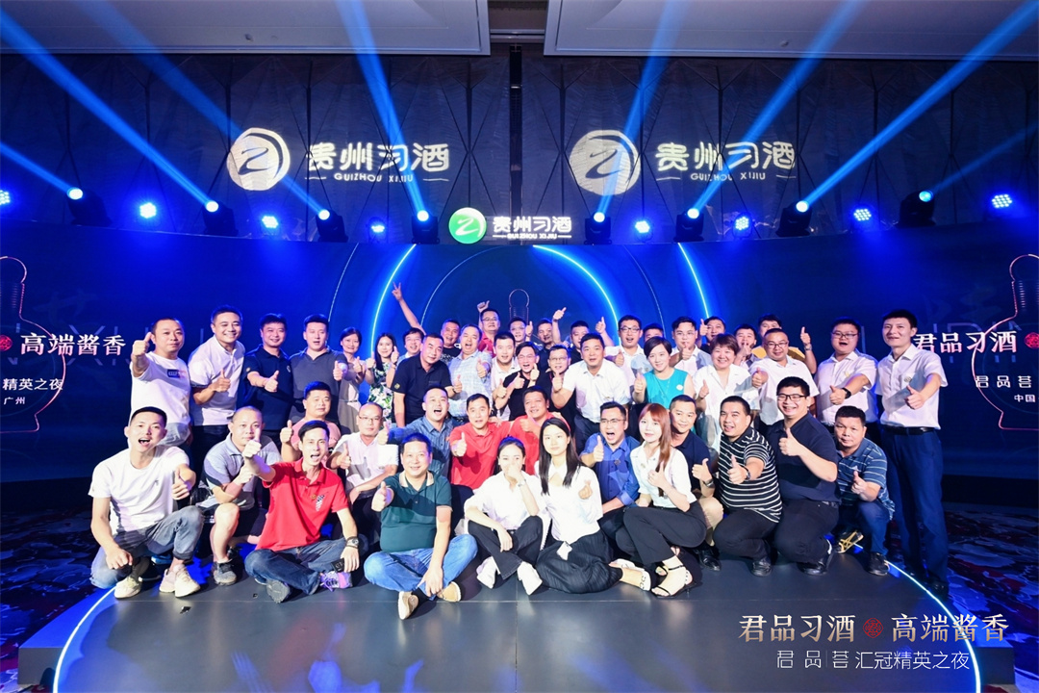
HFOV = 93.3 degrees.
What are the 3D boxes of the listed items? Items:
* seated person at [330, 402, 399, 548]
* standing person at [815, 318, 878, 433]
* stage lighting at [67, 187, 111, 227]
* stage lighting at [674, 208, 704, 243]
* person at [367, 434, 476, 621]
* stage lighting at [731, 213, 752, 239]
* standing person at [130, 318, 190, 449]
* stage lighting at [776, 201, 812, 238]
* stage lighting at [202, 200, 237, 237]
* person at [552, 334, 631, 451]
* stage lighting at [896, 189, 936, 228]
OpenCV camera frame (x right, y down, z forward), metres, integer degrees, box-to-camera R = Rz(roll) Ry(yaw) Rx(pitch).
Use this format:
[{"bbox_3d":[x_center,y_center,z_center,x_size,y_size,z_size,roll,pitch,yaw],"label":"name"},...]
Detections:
[{"bbox_3d":[-1.072,0.944,3.363,0.500,1.116,0.660,0,-1,-18],"label":"seated person"},{"bbox_3d":[2.259,0.653,3.384,0.480,1.697,0.420,-1,-1,43],"label":"standing person"},{"bbox_3d":[-4.851,-1.522,5.541,0.340,0.430,0.330,0,-4,-3],"label":"stage lighting"},{"bbox_3d":[2.115,-1.466,6.111,0.340,0.430,0.330,0,-4,-3],"label":"stage lighting"},{"bbox_3d":[-0.526,0.888,2.617,0.600,0.870,0.600,1,-4,-9],"label":"person"},{"bbox_3d":[2.950,-1.575,6.498,0.260,0.330,0.230,0,-3,8],"label":"stage lighting"},{"bbox_3d":[-2.359,0.669,3.212,0.500,1.690,0.480,3,-5,-40],"label":"standing person"},{"bbox_3d":[3.392,-1.574,6.060,0.330,0.452,0.330,0,-1,-5],"label":"stage lighting"},{"bbox_3d":[-3.732,-1.588,6.111,0.330,0.455,0.330,0,-1,5],"label":"stage lighting"},{"bbox_3d":[0.562,0.716,3.846,0.580,1.570,0.560,-1,-3,10],"label":"person"},{"bbox_3d":[4.801,-1.641,5.951,0.330,0.400,0.310,0,-3,-8],"label":"stage lighting"}]

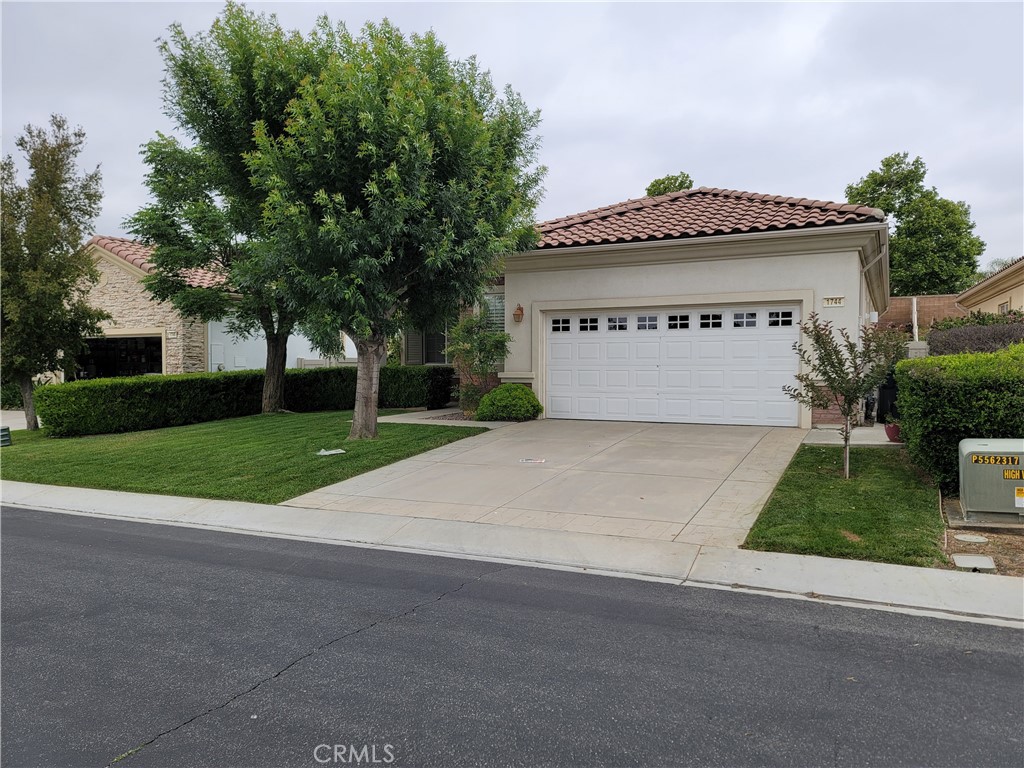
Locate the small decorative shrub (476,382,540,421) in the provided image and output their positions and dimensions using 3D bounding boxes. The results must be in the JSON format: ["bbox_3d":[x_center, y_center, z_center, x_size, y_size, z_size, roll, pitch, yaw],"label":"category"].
[{"bbox_3d":[-0.069,0.365,14.600,1.340,0.770,1.250,0,1,0],"label":"small decorative shrub"}]

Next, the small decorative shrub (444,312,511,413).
[{"bbox_3d":[-0.732,-0.446,15.700,1.400,2.100,1.300,0,1,0],"label":"small decorative shrub"}]

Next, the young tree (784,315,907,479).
[{"bbox_3d":[4.071,0.152,9.000,1.460,1.980,1.400,0,1,0],"label":"young tree"}]

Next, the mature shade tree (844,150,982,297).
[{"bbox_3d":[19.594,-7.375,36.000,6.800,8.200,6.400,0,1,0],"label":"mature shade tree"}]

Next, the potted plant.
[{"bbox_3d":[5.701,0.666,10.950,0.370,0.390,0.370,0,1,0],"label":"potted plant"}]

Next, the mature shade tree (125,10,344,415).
[{"bbox_3d":[-6.557,-4.224,17.600,5.400,9.600,5.200,0,1,0],"label":"mature shade tree"}]

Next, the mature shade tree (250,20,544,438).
[{"bbox_3d":[-2.075,-2.800,13.400,5.200,7.500,5.000,0,1,0],"label":"mature shade tree"}]

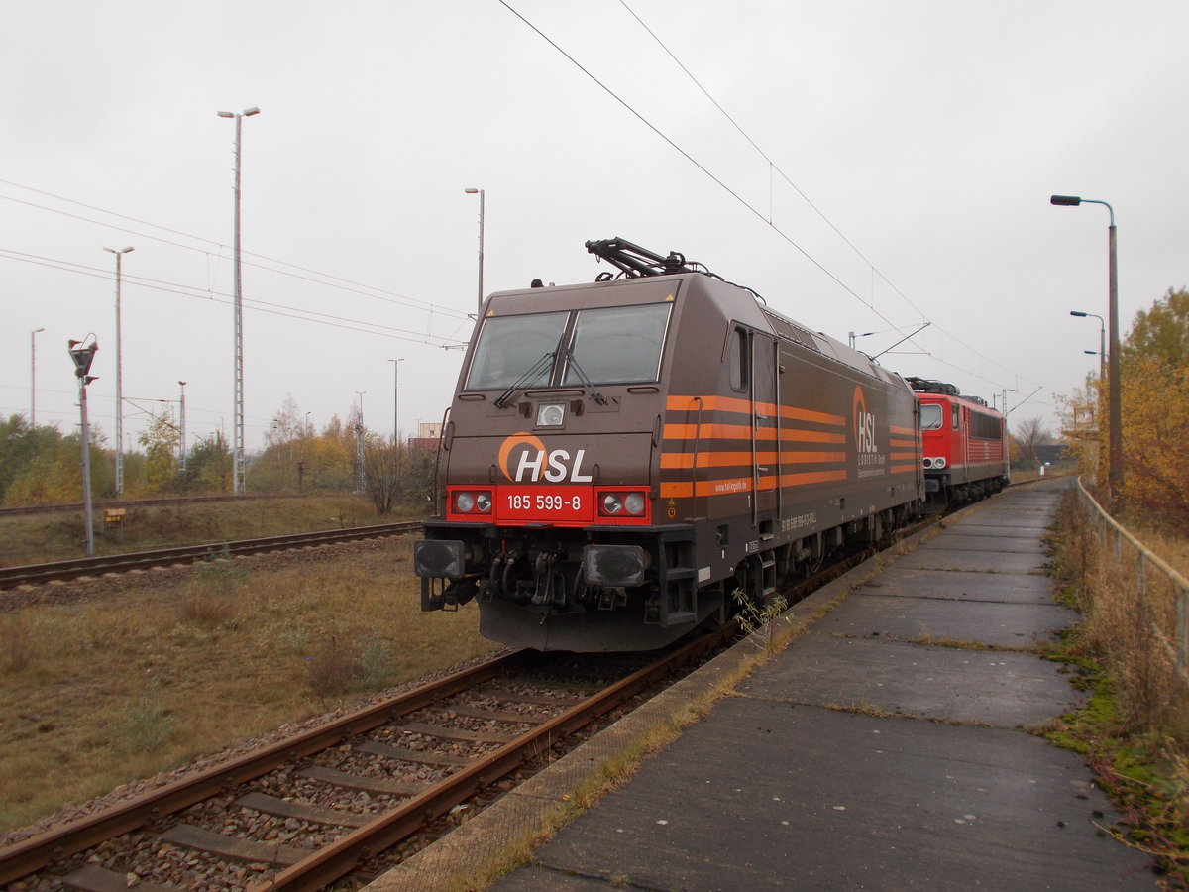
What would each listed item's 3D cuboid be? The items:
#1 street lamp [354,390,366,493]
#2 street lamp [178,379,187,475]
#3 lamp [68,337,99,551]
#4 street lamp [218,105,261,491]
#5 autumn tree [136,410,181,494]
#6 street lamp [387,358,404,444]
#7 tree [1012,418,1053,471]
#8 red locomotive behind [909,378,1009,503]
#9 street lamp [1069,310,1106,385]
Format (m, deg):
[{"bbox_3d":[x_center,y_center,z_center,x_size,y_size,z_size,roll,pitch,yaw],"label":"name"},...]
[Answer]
[{"bbox_3d":[-18.835,-0.370,83.000,1.050,7.980,0.600,-1,-1,23],"label":"street lamp"},{"bbox_3d":[-28.731,-0.294,72.000,0.700,8.370,0.420,-1,-1,23],"label":"street lamp"},{"bbox_3d":[-11.356,-0.005,23.000,0.600,4.950,0.420,-3,-1,23],"label":"lamp"},{"bbox_3d":[-17.590,-7.118,51.000,2.350,19.260,0.500,-1,-1,23],"label":"street lamp"},{"bbox_3d":[-25.413,0.403,60.000,2.600,4.900,2.500,0,-1,0],"label":"autumn tree"},{"bbox_3d":[-25.000,-3.640,130.000,2.300,14.900,0.500,-1,-1,23],"label":"street lamp"},{"bbox_3d":[45.848,-0.157,108.000,4.200,5.760,4.000,0,-1,0],"label":"tree"},{"bbox_3d":[13.900,0.048,40.700,3.050,4.500,19.400,-1,-1,26],"label":"red locomotive behind"},{"bbox_3d":[18.814,-1.650,39.211,1.250,6.940,0.300,-1,-1,26],"label":"street lamp"}]

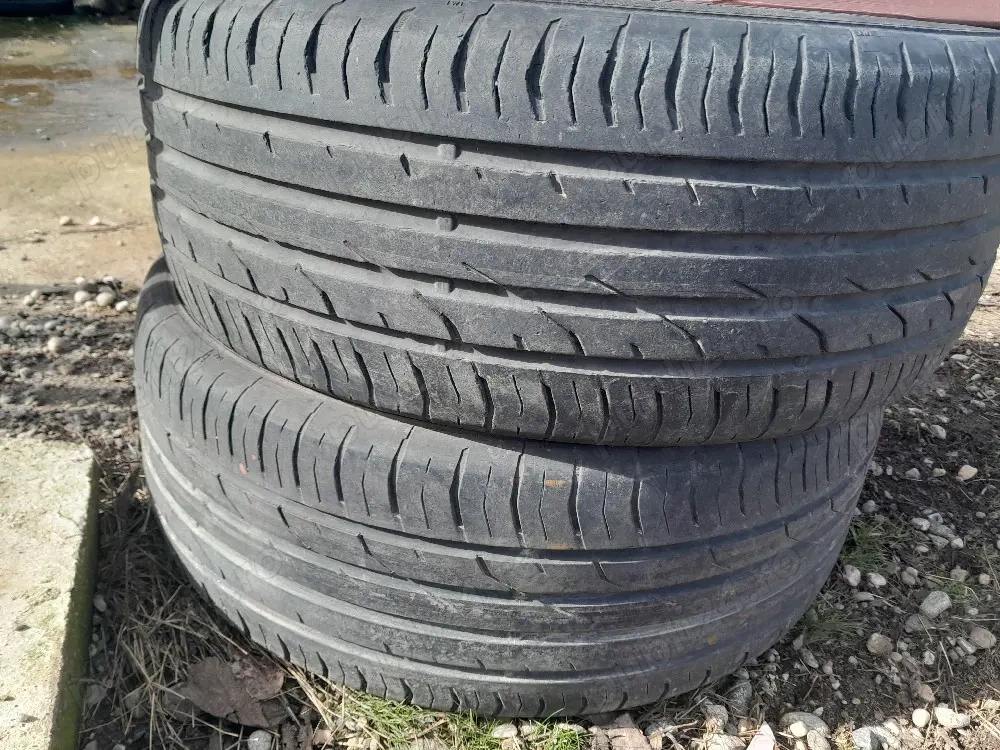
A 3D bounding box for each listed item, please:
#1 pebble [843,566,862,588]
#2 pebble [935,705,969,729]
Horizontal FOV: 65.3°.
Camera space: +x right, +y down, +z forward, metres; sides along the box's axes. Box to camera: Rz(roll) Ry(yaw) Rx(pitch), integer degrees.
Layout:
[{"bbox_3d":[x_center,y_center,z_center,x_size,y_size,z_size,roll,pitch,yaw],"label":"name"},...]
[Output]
[{"bbox_3d":[0.307,0.174,0.679,0.015,0.013,0.021,10,29,8],"label":"pebble"},{"bbox_3d":[0.322,0.244,0.555,0.025,0.011,0.013,14,29,15],"label":"pebble"}]

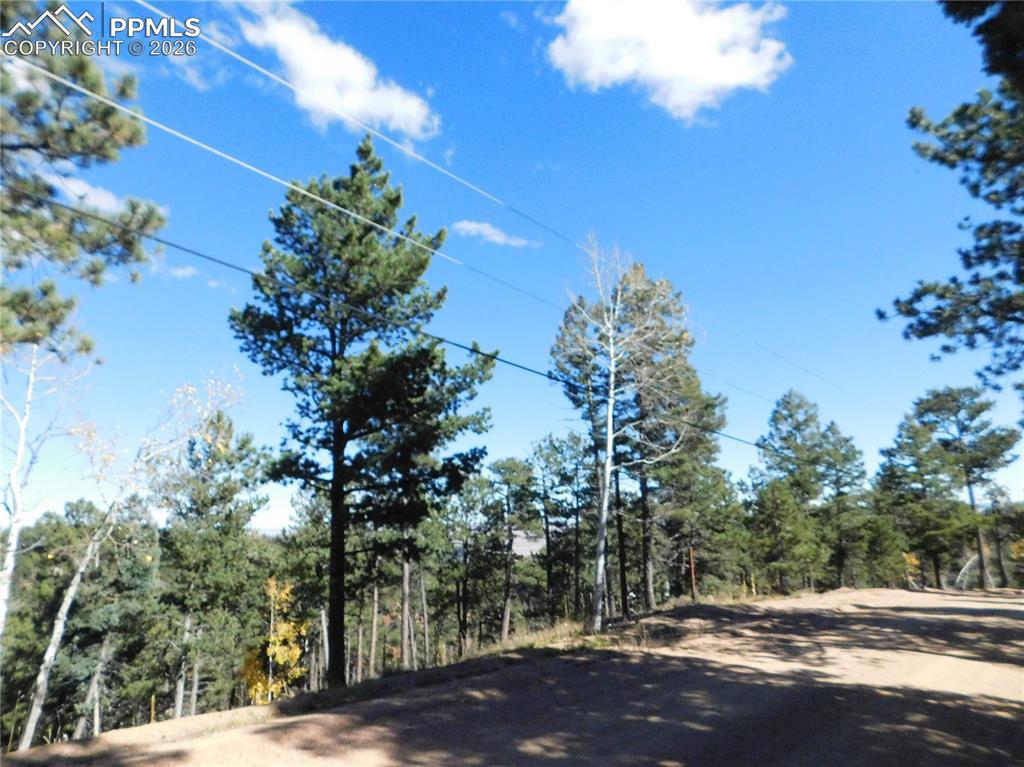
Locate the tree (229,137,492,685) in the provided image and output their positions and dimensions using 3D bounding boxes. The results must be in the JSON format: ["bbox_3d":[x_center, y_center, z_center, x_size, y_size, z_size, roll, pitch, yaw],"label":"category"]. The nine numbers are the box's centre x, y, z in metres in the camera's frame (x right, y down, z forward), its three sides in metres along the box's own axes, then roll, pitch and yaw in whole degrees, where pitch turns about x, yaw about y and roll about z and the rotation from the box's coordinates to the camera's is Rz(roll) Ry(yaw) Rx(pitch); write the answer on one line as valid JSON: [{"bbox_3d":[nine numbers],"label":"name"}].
[{"bbox_3d":[-2.833,0.087,12.800,4.810,10.450,4.430,1,-12,-12],"label":"tree"}]

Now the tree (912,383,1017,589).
[{"bbox_3d":[18.244,4.055,27.300,3.600,8.030,3.420,-9,-14,32],"label":"tree"}]

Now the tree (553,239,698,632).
[{"bbox_3d":[2.887,1.031,17.300,3.660,10.080,3.300,-4,-12,9],"label":"tree"}]

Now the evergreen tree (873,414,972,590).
[{"bbox_3d":[16.073,4.471,26.500,3.200,6.770,3.100,-9,-13,30],"label":"evergreen tree"}]

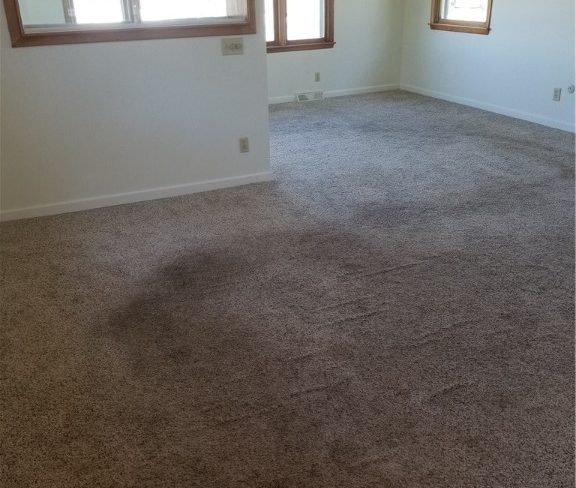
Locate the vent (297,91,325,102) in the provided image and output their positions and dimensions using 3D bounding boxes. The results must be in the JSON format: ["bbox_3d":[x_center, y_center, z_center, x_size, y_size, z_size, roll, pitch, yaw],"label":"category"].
[{"bbox_3d":[0.308,-1.940,7.612,0.373,0.115,0.060,-11,26,-19],"label":"vent"}]

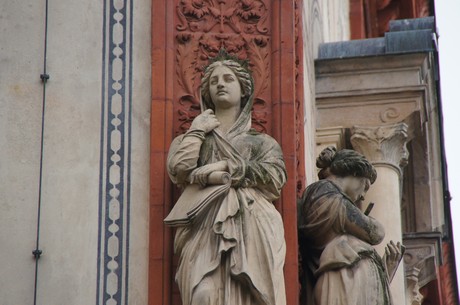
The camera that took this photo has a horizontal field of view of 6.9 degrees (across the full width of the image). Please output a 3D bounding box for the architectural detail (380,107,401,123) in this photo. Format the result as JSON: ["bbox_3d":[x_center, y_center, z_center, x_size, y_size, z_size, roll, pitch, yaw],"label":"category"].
[{"bbox_3d":[0.906,-0.214,21.600,0.115,0.115,0.040,-4,-40,5],"label":"architectural detail"}]

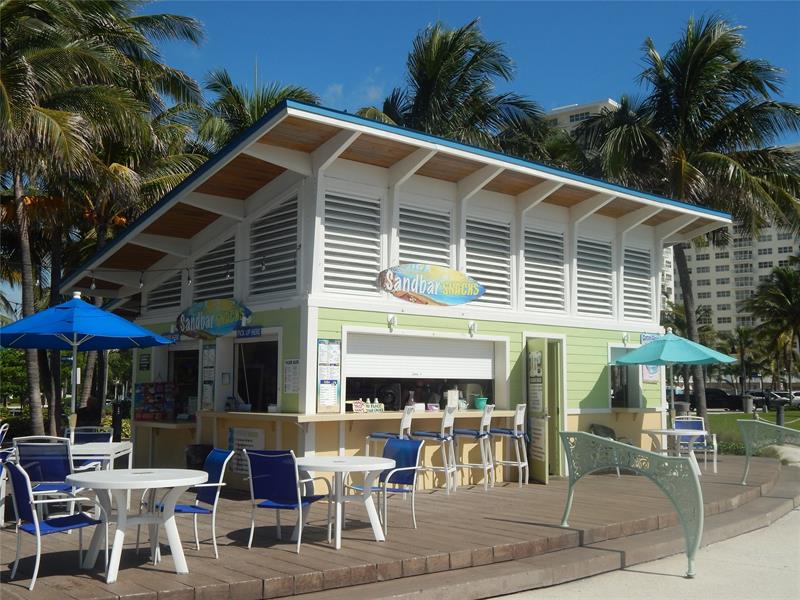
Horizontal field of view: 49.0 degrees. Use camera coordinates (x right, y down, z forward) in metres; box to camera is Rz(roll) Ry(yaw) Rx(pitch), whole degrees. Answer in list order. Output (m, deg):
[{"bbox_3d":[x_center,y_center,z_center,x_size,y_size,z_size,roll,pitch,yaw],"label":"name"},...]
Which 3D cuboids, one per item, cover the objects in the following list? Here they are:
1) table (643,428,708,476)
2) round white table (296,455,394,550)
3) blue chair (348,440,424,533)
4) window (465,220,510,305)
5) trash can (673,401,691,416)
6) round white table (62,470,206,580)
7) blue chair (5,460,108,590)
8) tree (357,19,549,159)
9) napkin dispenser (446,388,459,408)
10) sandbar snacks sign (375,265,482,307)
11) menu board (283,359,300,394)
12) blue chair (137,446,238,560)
[{"bbox_3d":[4.513,2.518,14.388,1.055,0.718,1.055,5,-7,-40],"label":"table"},{"bbox_3d":[-0.576,1.871,8.164,1.060,0.730,1.060,0,-6,0],"label":"round white table"},{"bbox_3d":[-0.141,1.875,8.936,0.580,0.880,0.680,-5,-7,40],"label":"blue chair"},{"bbox_3d":[1.347,-0.558,13.377,0.990,1.260,0.100,5,-8,-41],"label":"window"},{"bbox_3d":[12.089,4.810,37.716,0.750,1.000,0.750,0,-6,0],"label":"trash can"},{"bbox_3d":[-2.021,1.717,6.736,1.046,0.722,1.046,0,-6,0],"label":"round white table"},{"bbox_3d":[-2.568,1.617,6.482,0.746,0.861,0.560,6,-8,-45],"label":"blue chair"},{"bbox_3d":[1.675,-2.504,28.340,6.342,13.648,6.342,5,-7,-40],"label":"tree"},{"bbox_3d":[0.763,1.446,12.522,0.122,0.287,0.122,5,-7,-40],"label":"napkin dispenser"},{"bbox_3d":[0.515,-0.205,12.473,2.050,0.580,0.080,5,-8,-41],"label":"sandbar snacks sign"},{"bbox_3d":[-1.386,0.983,11.275,0.017,0.427,0.302,5,-7,-40],"label":"menu board"},{"bbox_3d":[-1.785,1.710,7.374,0.685,0.861,0.560,4,-6,-31],"label":"blue chair"}]

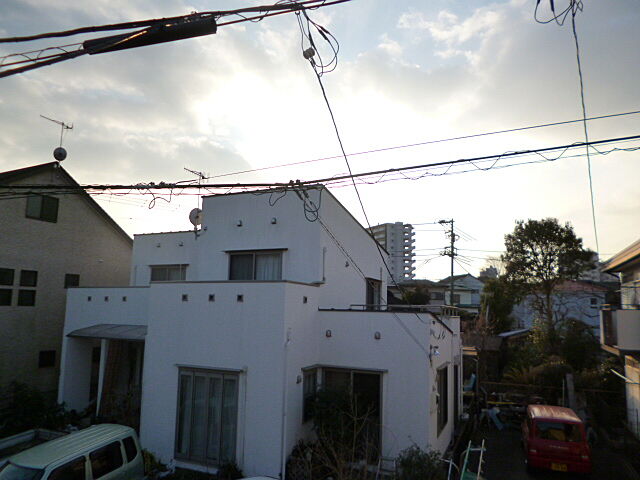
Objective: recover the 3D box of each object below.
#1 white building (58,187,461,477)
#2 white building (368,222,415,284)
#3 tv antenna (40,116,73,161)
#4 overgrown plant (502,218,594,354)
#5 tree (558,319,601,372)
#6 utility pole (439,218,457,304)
[{"bbox_3d":[-1.753,2.387,14.379,11.501,6.983,7.948,-2,-8,25],"label":"white building"},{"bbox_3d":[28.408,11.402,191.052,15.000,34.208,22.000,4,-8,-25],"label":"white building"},{"bbox_3d":[-9.330,-3.605,15.600,0.550,1.420,1.350,-1,-7,17],"label":"tv antenna"},{"bbox_3d":[12.358,2.879,23.982,4.800,7.900,4.600,-3,-8,27],"label":"overgrown plant"},{"bbox_3d":[11.650,4.927,19.979,2.100,2.800,2.000,-3,-8,30],"label":"tree"},{"bbox_3d":[13.589,3.888,46.791,1.900,12.331,0.900,1,-7,0],"label":"utility pole"}]

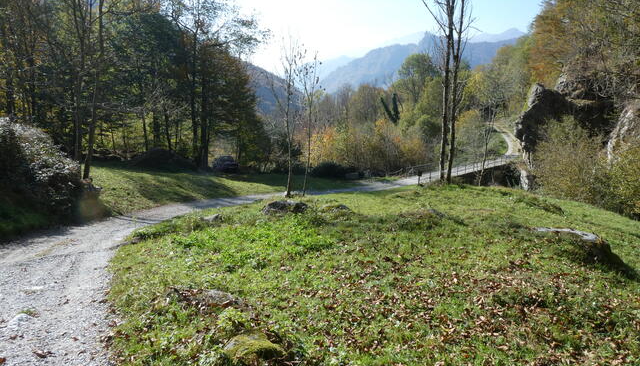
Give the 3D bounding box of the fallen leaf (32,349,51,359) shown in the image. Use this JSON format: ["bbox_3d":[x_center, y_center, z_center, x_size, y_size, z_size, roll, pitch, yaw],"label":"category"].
[{"bbox_3d":[-1.977,1.217,3.150,0.105,0.030,0.075,-3,7,-27],"label":"fallen leaf"}]

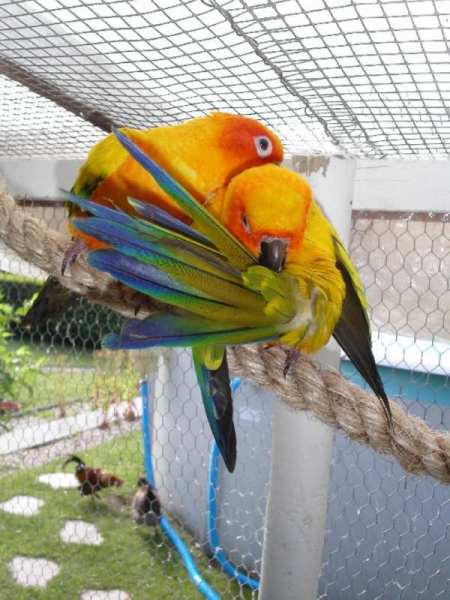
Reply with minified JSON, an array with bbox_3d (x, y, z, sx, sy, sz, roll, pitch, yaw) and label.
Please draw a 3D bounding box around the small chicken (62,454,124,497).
[{"bbox_3d":[-0.839,1.125,4.200,0.385,0.260,0.160,1,10,6],"label":"small chicken"}]

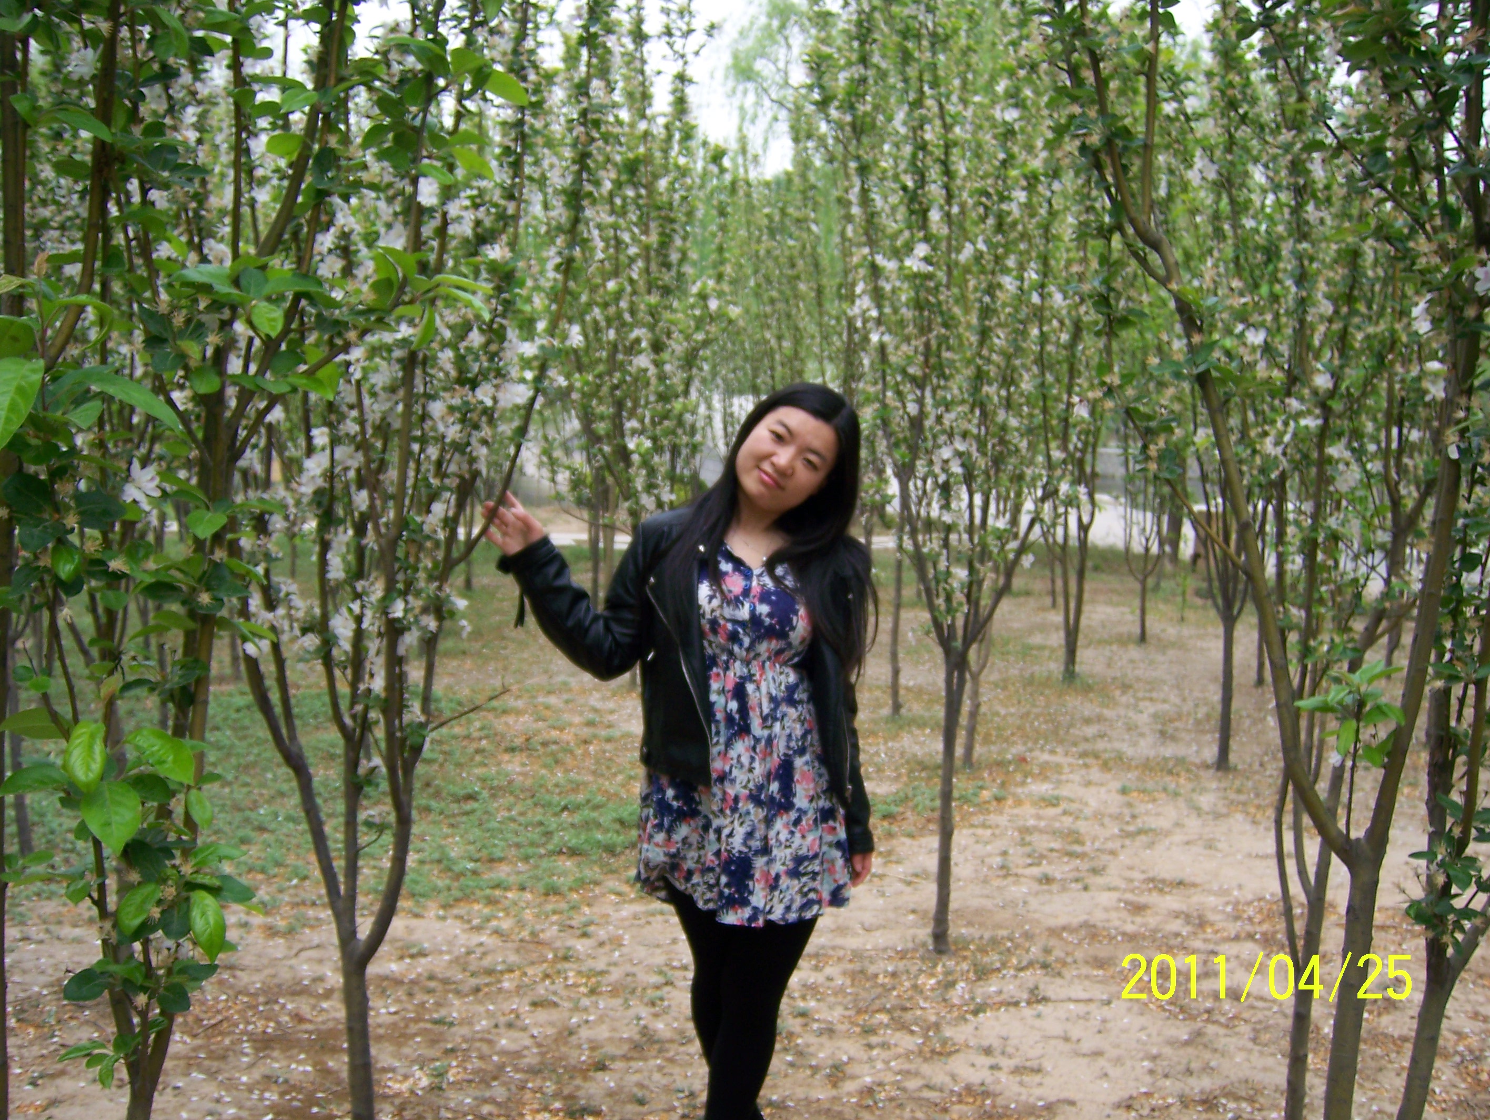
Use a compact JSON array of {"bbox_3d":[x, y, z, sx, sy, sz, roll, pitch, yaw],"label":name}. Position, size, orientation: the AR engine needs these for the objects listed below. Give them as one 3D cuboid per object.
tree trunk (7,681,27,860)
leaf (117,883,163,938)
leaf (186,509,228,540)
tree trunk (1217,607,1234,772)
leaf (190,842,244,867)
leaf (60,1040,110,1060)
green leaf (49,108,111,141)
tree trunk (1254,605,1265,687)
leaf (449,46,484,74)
[{"bbox_3d":[-2.475,0.697,5.275,0.056,0.650,0.052,-2,4,0],"label":"tree trunk"},{"bbox_3d":[-0.610,0.351,1.560,0.044,0.053,0.025,0,2,0],"label":"leaf"},{"bbox_3d":[-0.710,-0.047,2.050,0.057,0.040,0.030,-1,5,-19],"label":"leaf"},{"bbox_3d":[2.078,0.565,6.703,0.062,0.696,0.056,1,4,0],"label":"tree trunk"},{"bbox_3d":[-0.545,0.304,1.600,0.054,0.026,0.030,0,2,0],"label":"leaf"},{"bbox_3d":[-0.690,0.512,1.620,0.051,0.020,0.025,0,2,0],"label":"leaf"},{"bbox_3d":[-0.685,-0.449,1.600,0.063,0.034,0.032,0,2,0],"label":"green leaf"},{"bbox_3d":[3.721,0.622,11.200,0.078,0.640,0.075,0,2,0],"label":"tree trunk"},{"bbox_3d":[-0.422,-0.758,2.350,0.053,0.042,0.030,0,4,-10],"label":"leaf"}]

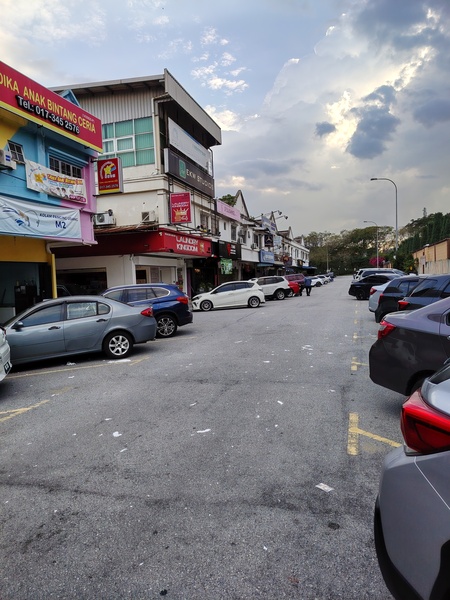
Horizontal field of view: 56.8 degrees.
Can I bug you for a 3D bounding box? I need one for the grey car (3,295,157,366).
[{"bbox_3d":[-3.853,0.646,9.362,4.480,1.440,1.730,-4,4,-29],"label":"grey car"}]

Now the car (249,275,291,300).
[{"bbox_3d":[2.311,-0.799,29.090,4.500,1.670,1.800,-4,4,-26],"label":"car"}]

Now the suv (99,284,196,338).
[{"bbox_3d":[-3.323,0.373,12.439,4.450,1.600,1.820,-4,4,-27],"label":"suv"}]

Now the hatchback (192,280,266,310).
[{"bbox_3d":[0.004,-0.295,21.896,3.900,1.500,1.735,-4,3,-21],"label":"hatchback"}]

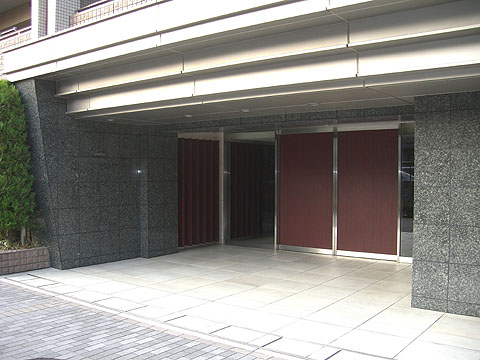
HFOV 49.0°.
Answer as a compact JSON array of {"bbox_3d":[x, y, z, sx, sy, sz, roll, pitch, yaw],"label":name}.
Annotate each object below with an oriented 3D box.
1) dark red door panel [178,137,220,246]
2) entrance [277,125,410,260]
[{"bbox_3d":[-0.810,0.268,10.835,0.120,2.210,1.350,1,1,34],"label":"dark red door panel"},{"bbox_3d":[1.850,0.218,9.821,2.690,2.400,0.200,1,1,34],"label":"entrance"}]

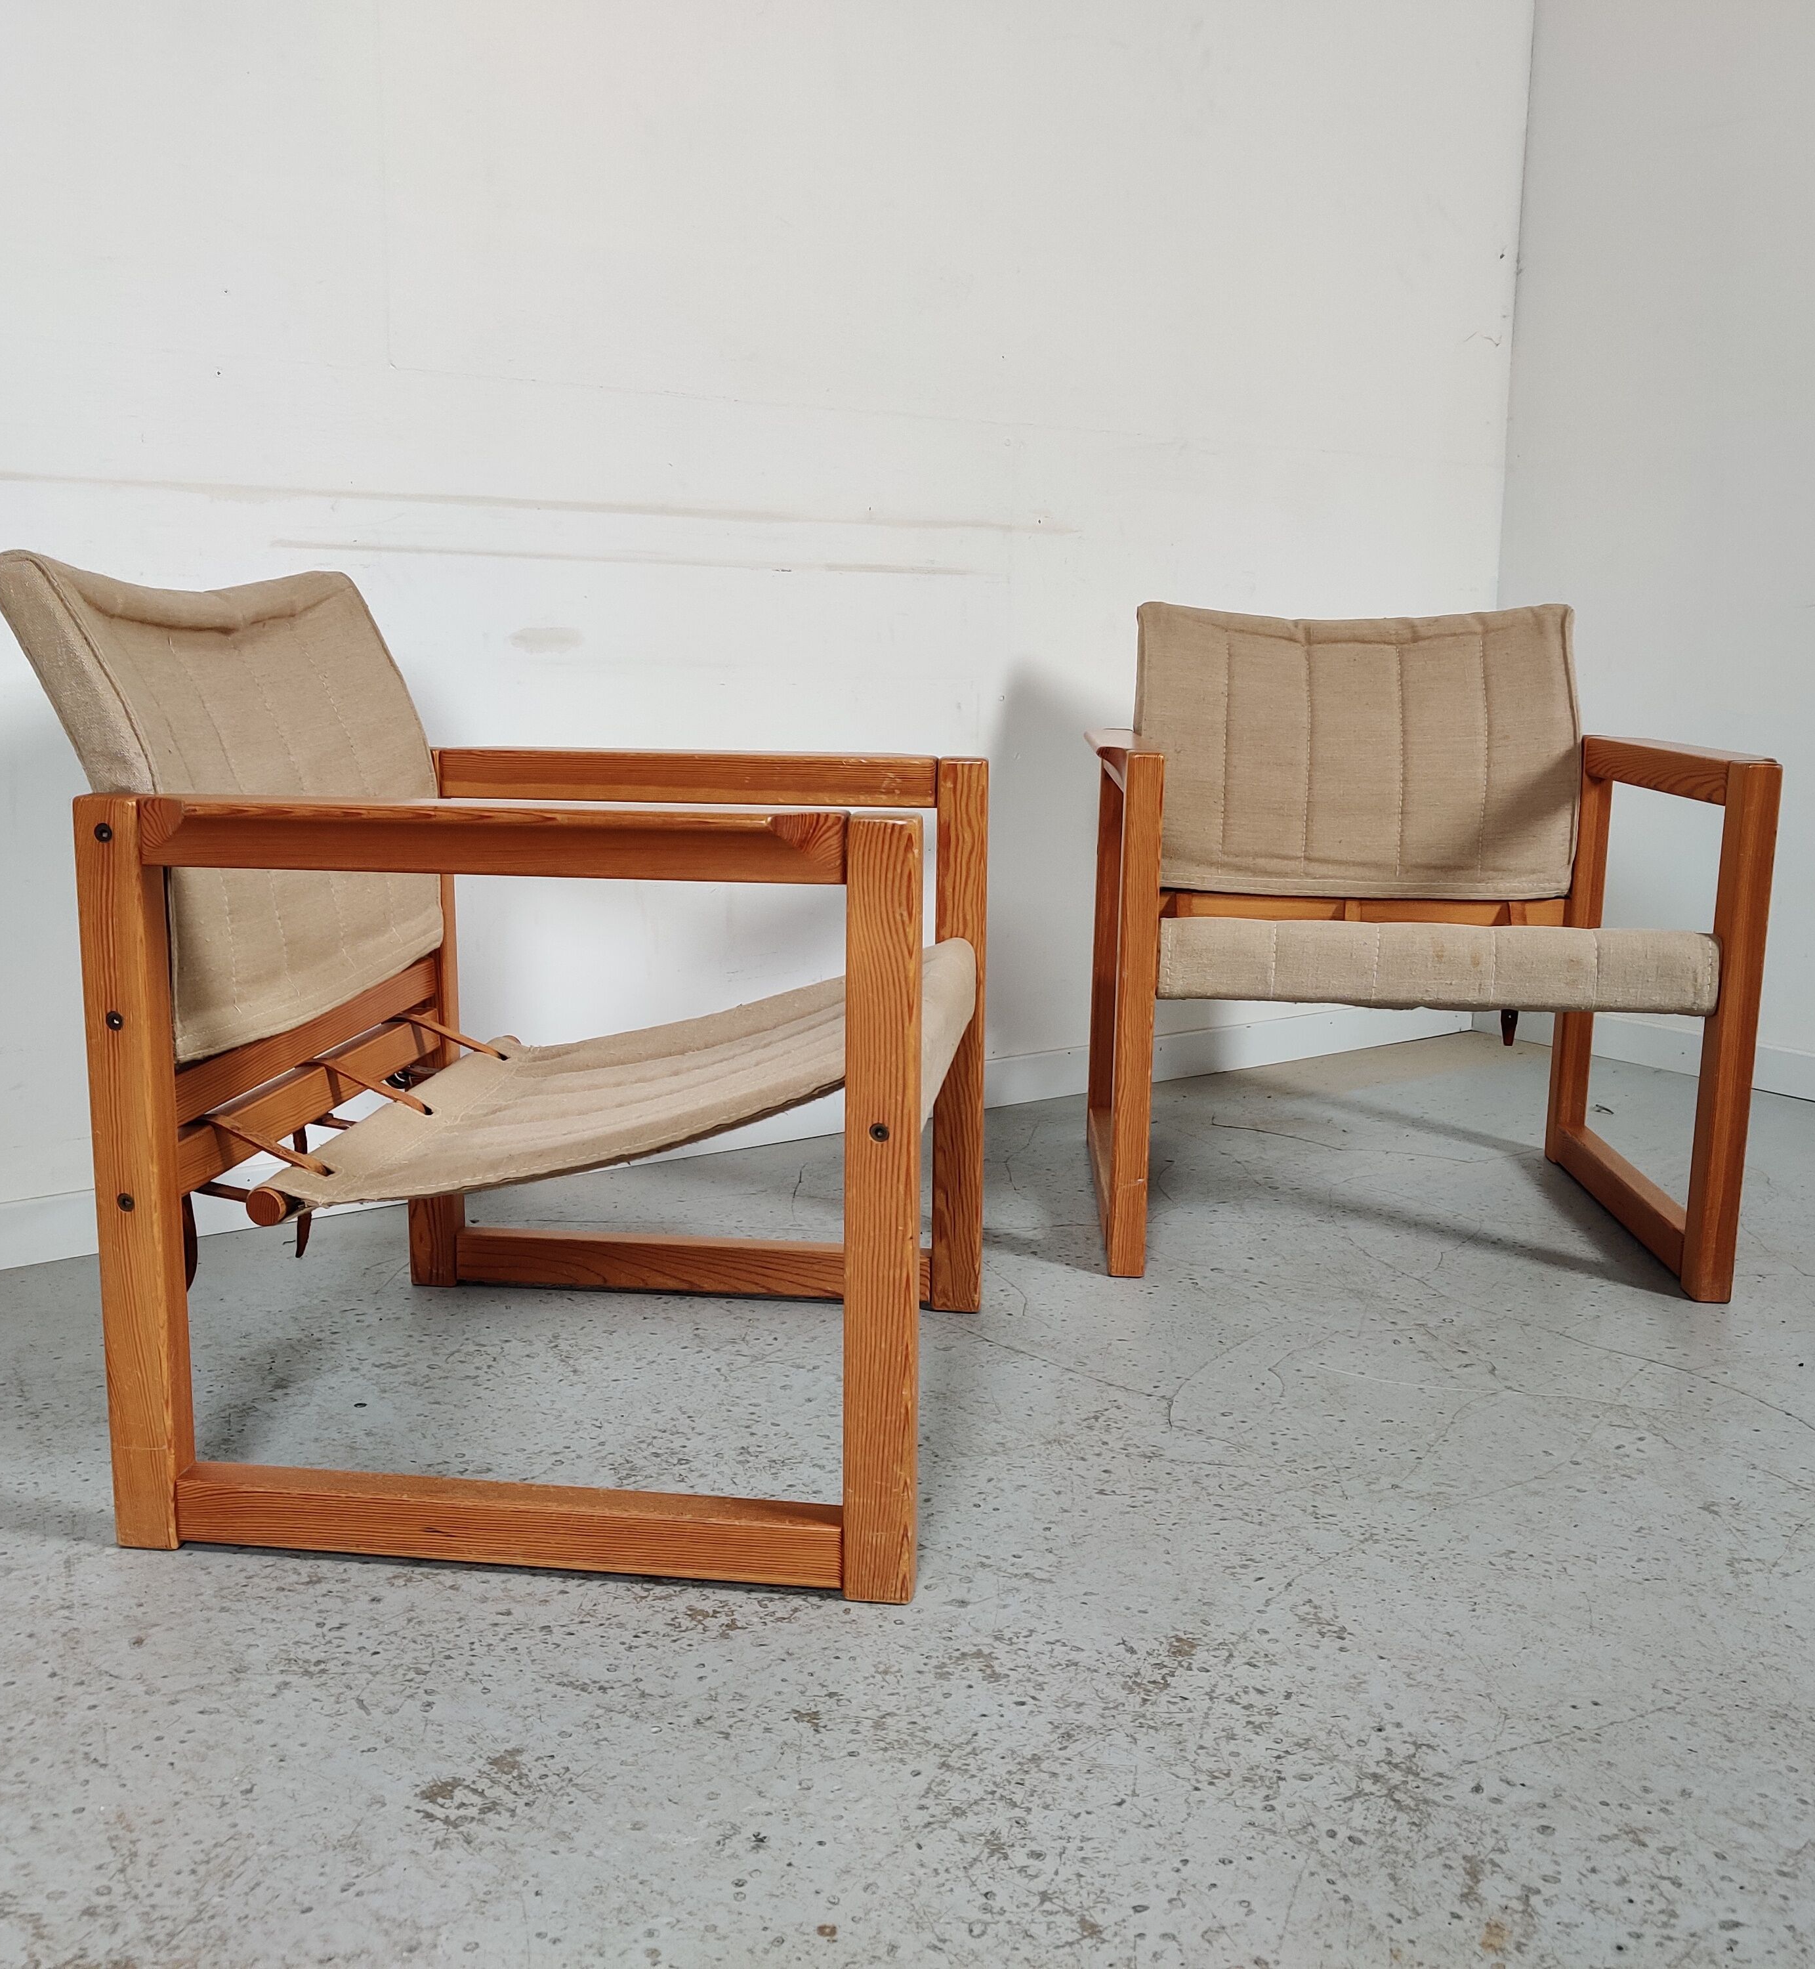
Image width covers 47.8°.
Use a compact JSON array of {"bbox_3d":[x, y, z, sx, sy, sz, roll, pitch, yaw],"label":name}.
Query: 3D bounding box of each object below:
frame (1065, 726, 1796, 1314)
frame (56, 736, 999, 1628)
[{"bbox_3d":[0.534,-0.001,2.301,0.669,0.535,0.569,1,10,2],"label":"frame"},{"bbox_3d":[-0.241,0.095,1.688,0.569,0.535,0.669,2,10,6],"label":"frame"}]

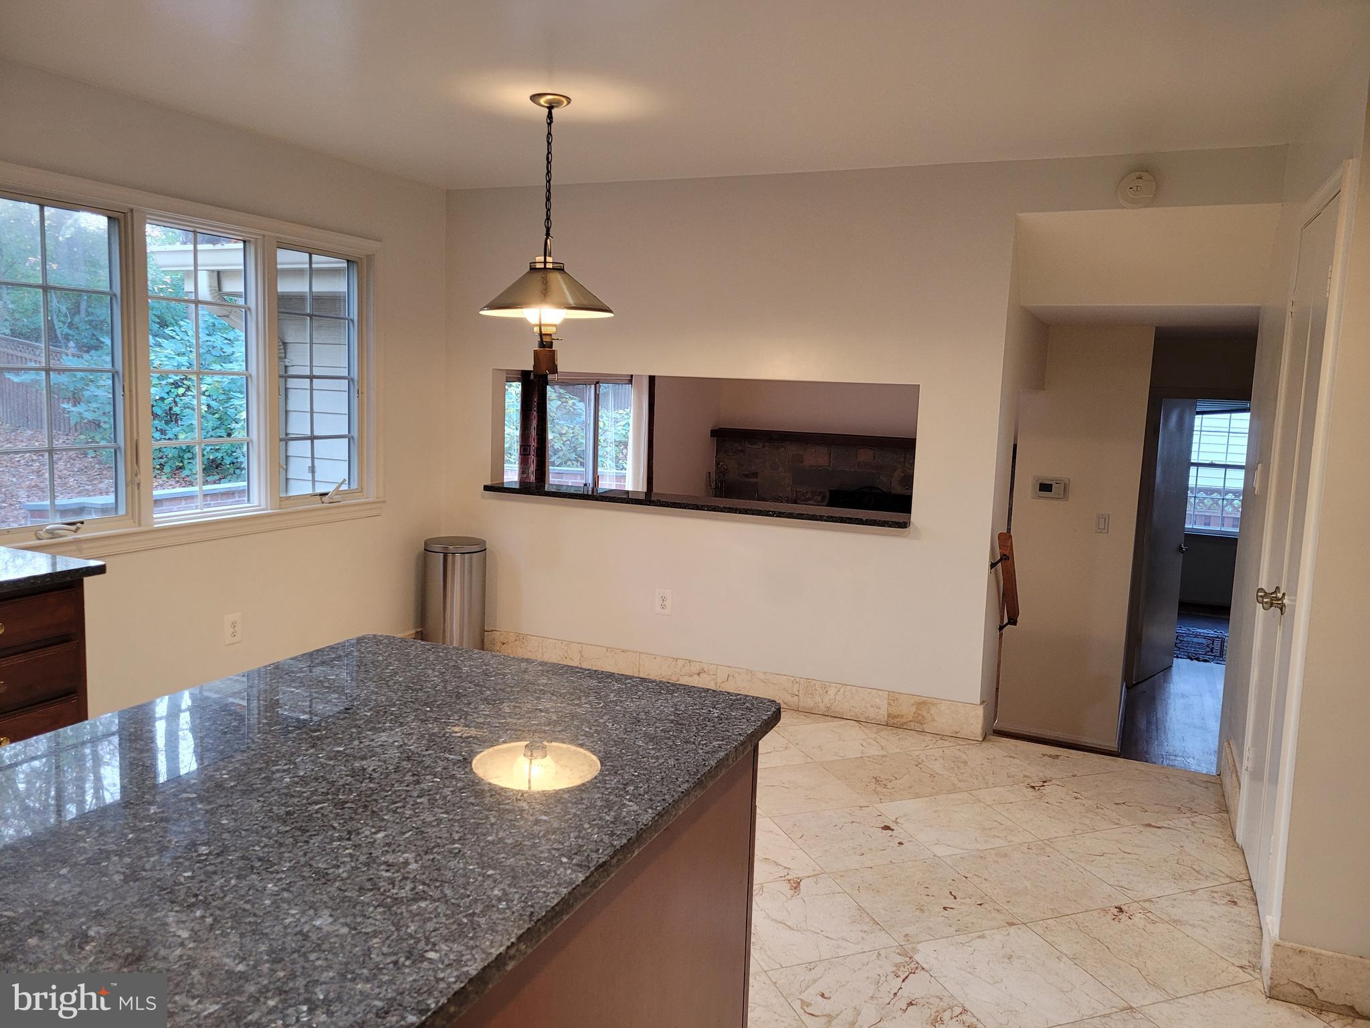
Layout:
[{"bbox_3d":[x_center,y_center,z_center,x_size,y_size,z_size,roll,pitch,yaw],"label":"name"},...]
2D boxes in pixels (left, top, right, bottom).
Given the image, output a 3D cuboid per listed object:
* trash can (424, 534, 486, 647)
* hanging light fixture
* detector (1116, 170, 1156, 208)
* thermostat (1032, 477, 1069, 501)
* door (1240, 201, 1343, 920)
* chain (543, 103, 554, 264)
[{"bbox_3d":[-1.148,0.477,5.141,0.300,0.678,0.300,1,7,-6],"label":"trash can"},{"bbox_3d":[-0.475,-0.956,3.574,0.462,0.938,0.462,2,7,0],"label":"hanging light fixture"},{"bbox_3d":[1.751,-1.256,3.984,0.138,0.138,0.045,5,7,23],"label":"detector"},{"bbox_3d":[2.114,-0.145,5.952,0.195,0.134,0.033,5,7,23],"label":"thermostat"},{"bbox_3d":[1.780,0.141,3.002,0.040,2.014,0.741,5,7,23],"label":"door"},{"bbox_3d":[-0.469,-1.137,3.553,0.026,0.515,0.026,5,7,23],"label":"chain"}]

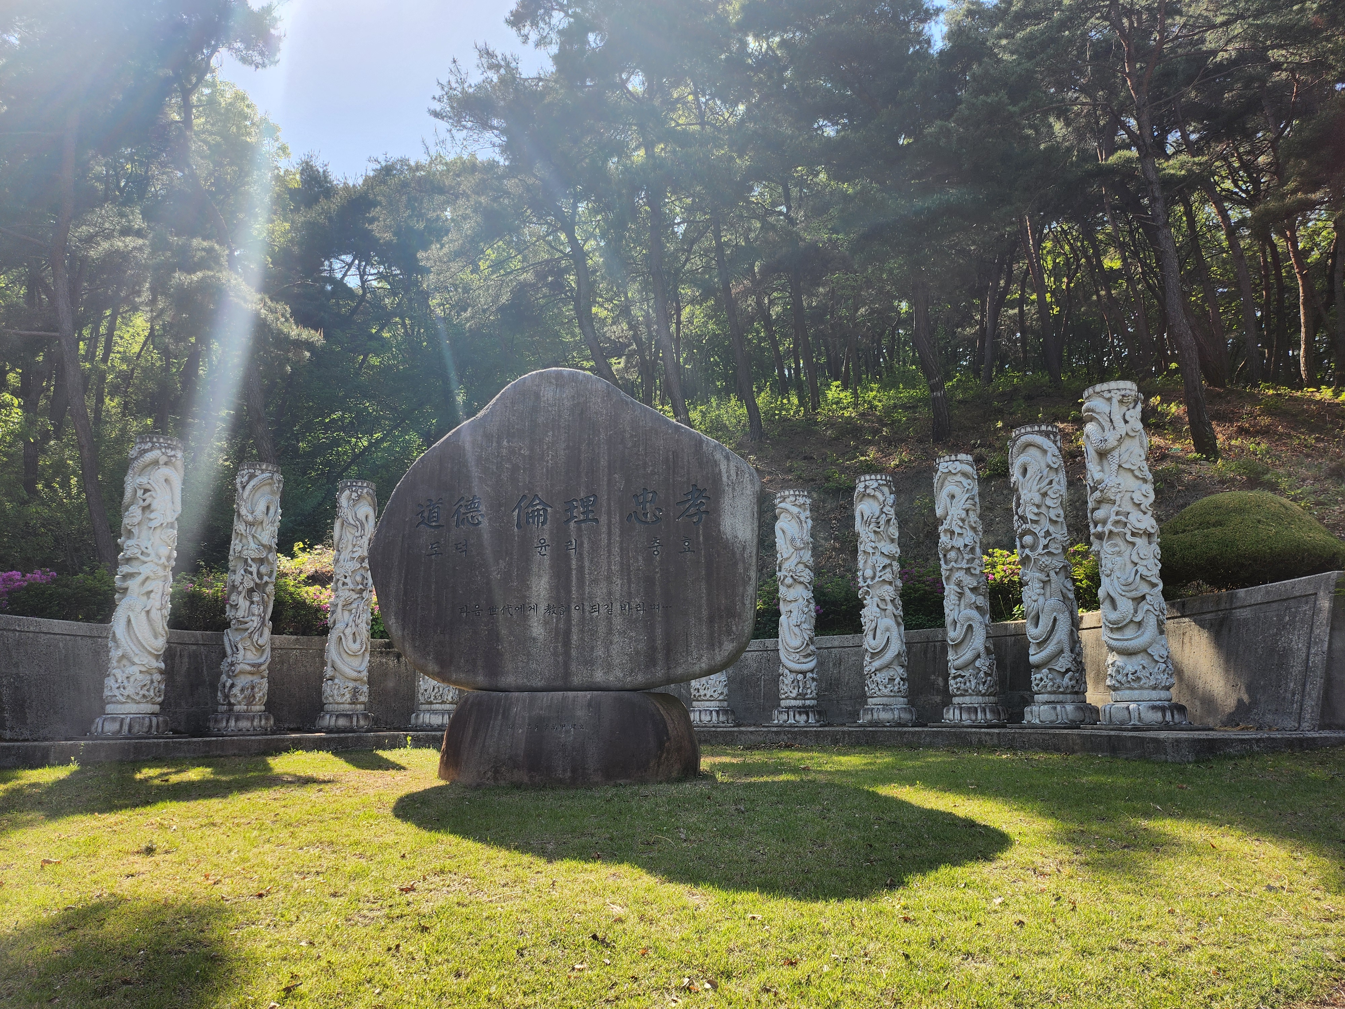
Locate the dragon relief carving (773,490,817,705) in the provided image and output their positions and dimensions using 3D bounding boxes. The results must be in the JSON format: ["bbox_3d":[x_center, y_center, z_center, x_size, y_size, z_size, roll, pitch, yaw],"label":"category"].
[{"bbox_3d":[2.099,1.565,15.850,0.660,3.560,0.660,-6,-13,21],"label":"dragon relief carving"}]

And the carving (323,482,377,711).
[{"bbox_3d":[-5.140,1.427,14.908,0.660,3.560,0.660,8,-15,-35],"label":"carving"}]

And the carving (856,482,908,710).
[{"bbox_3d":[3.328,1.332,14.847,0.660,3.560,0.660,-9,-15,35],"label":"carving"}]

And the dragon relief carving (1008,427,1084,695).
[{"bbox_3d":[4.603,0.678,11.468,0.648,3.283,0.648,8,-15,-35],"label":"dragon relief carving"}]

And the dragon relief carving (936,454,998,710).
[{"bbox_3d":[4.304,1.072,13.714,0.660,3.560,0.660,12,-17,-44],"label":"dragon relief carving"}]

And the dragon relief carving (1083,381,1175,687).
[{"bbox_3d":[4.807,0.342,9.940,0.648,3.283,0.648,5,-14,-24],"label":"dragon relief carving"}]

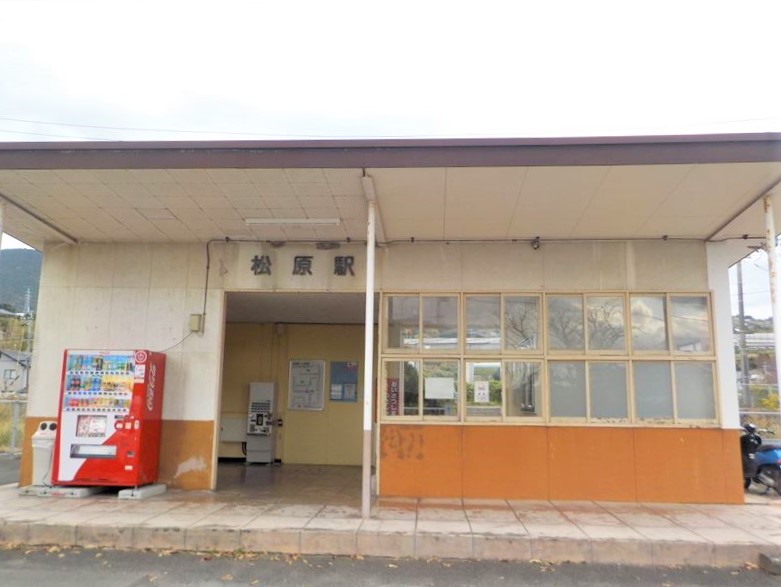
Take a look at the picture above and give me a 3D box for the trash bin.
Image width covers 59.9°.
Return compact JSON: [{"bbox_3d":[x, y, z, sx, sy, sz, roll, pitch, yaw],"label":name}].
[{"bbox_3d":[-4.687,2.204,9.376,0.360,0.840,0.380,0,-9,4],"label":"trash bin"}]

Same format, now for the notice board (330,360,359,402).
[{"bbox_3d":[-0.966,1.844,14.161,0.563,0.824,0.040,0,-9,4],"label":"notice board"}]

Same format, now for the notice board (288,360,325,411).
[{"bbox_3d":[-1.749,1.922,14.199,0.725,1.004,0.040,0,-9,4],"label":"notice board"}]

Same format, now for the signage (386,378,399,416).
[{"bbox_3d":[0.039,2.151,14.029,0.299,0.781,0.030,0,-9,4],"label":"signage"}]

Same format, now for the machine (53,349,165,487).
[{"bbox_3d":[-3.877,1.731,9.448,1.165,1.810,0.670,0,-9,4],"label":"machine"}]

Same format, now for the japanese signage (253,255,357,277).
[{"bbox_3d":[-1.299,-0.407,10.062,1.555,0.290,0.050,0,-9,4],"label":"japanese signage"}]

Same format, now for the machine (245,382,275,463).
[{"bbox_3d":[-2.606,2.663,13.877,0.502,1.635,0.420,0,-9,4],"label":"machine"}]

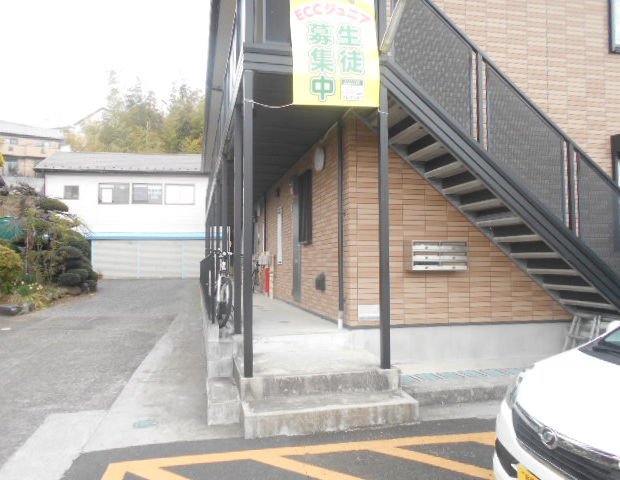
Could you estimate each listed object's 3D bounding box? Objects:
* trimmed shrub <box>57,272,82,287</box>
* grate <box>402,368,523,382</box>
[{"bbox_3d":[-8.290,1.356,16.500,0.740,0.460,0.720,0,-3,-13],"label":"trimmed shrub"},{"bbox_3d":[1.767,1.493,5.301,1.650,0.035,0.230,0,-3,-13],"label":"grate"}]

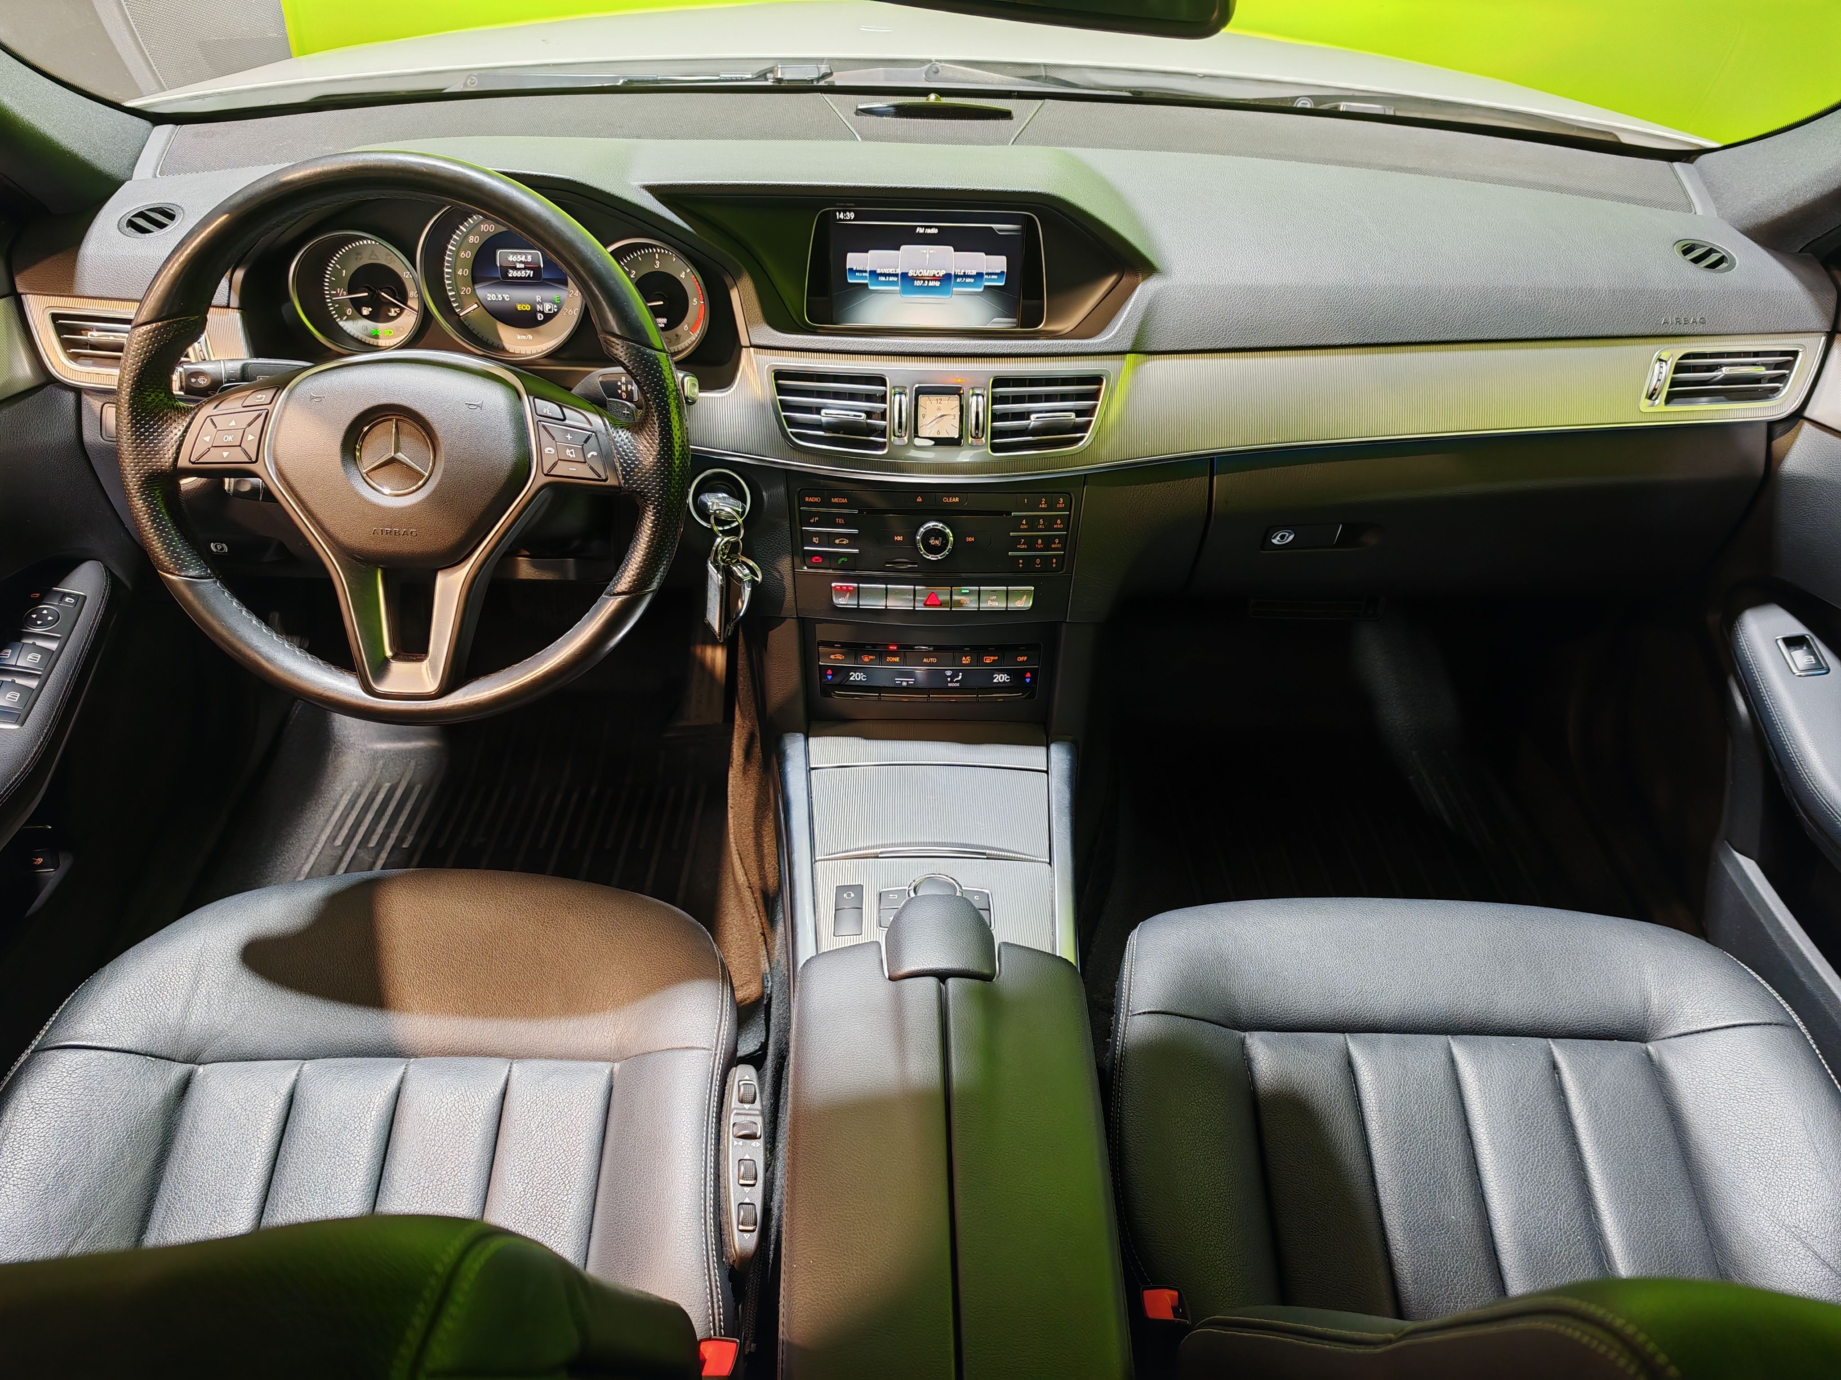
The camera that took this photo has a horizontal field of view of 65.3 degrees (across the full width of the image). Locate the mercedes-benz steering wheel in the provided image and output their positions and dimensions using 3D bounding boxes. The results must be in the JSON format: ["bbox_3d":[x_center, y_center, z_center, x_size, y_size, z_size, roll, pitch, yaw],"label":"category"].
[{"bbox_3d":[-0.343,-0.164,0.976,0.376,0.376,0.100,2,12,-2],"label":"mercedes-benz steering wheel"}]

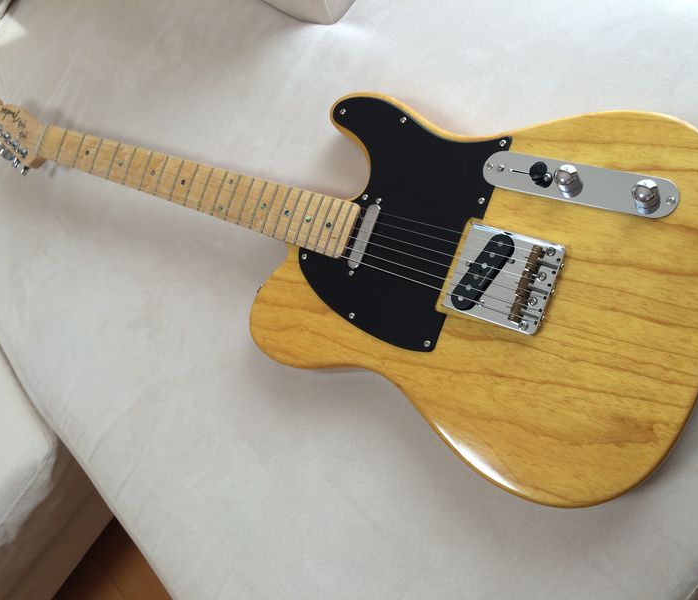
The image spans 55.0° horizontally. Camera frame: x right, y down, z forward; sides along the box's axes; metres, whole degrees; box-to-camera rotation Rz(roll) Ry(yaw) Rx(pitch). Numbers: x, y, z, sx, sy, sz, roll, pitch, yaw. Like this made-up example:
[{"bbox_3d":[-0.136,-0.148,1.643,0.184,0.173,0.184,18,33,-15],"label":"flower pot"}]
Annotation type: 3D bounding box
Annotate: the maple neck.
[{"bbox_3d":[-0.198,-0.137,0.778,0.485,0.024,0.056,20,90,27],"label":"maple neck"}]

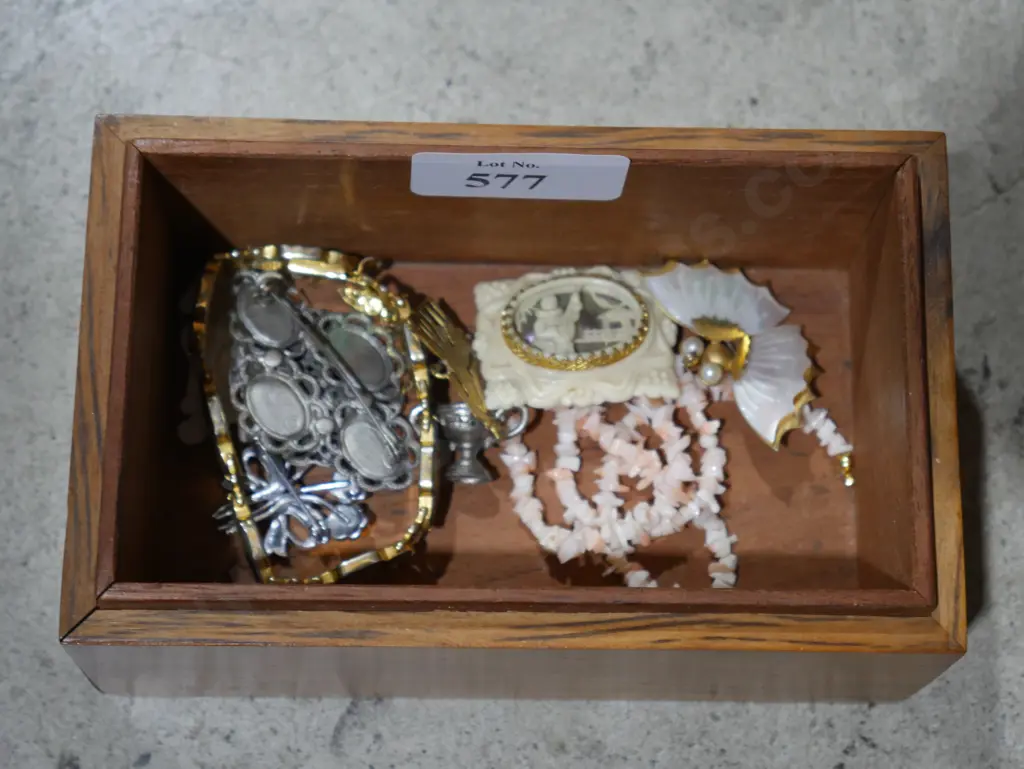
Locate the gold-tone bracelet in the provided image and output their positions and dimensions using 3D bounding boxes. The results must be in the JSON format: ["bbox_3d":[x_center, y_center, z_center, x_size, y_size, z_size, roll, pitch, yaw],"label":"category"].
[{"bbox_3d":[-0.046,0.007,0.550,0.056,0.016,0.081,-4,73,-3],"label":"gold-tone bracelet"}]

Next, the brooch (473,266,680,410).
[{"bbox_3d":[0.016,-0.010,0.556,0.048,0.009,0.035,-2,68,-3],"label":"brooch"}]

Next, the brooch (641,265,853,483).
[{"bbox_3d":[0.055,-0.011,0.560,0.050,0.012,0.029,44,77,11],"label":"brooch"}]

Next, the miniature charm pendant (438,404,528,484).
[{"bbox_3d":[-0.009,0.013,0.486,0.025,0.011,0.016,1,74,-2],"label":"miniature charm pendant"}]

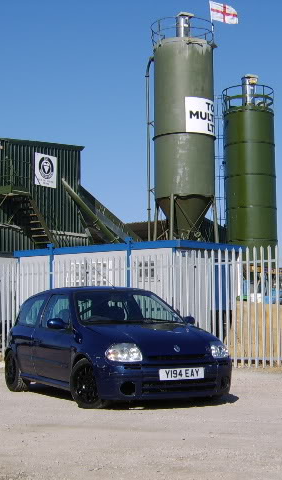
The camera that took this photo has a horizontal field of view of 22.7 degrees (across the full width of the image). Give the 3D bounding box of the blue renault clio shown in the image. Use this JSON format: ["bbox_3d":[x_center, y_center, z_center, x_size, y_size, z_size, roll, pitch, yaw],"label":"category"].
[{"bbox_3d":[-0.420,1.280,8.921,1.660,1.400,3.770,2,-7,-27],"label":"blue renault clio"}]

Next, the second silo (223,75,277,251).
[{"bbox_3d":[5.310,-1.832,33.857,2.480,12.553,2.480,-1,-6,9],"label":"second silo"}]

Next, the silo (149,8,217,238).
[{"bbox_3d":[2.153,-3.484,34.834,3.000,16.102,3.000,-1,-6,4],"label":"silo"}]

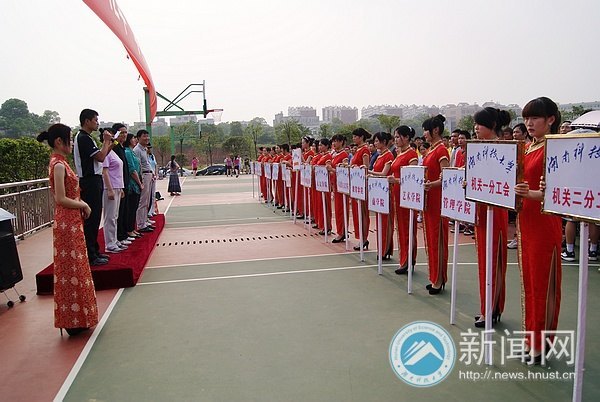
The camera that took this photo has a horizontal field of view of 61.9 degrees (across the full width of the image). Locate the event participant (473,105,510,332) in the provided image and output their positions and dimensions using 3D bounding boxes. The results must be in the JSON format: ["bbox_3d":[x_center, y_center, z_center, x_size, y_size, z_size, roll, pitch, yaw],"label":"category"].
[{"bbox_3d":[1.515,0.136,3.980,0.350,1.730,0.430,-3,5,-15],"label":"event participant"}]

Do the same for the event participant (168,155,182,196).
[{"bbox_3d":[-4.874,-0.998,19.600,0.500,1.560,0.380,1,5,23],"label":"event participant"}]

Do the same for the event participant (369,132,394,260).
[{"bbox_3d":[1.096,-0.069,6.650,0.360,1.690,0.440,-4,5,-20],"label":"event participant"}]

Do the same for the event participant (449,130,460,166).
[{"bbox_3d":[2.669,-0.365,8.638,0.300,1.730,0.470,-3,5,-18],"label":"event participant"}]

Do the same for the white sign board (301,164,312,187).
[{"bbox_3d":[0.126,-0.466,9.250,0.030,0.430,0.560,-3,5,-19],"label":"white sign board"}]

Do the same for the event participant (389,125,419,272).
[{"bbox_3d":[1.154,-0.009,5.640,0.380,1.650,0.440,-3,5,-18],"label":"event participant"}]

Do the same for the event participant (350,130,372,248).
[{"bbox_3d":[0.877,-0.179,7.232,0.330,1.720,0.430,-3,5,-18],"label":"event participant"}]

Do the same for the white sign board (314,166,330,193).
[{"bbox_3d":[0.337,-0.355,8.000,0.050,0.410,0.560,-4,5,-18],"label":"white sign board"}]

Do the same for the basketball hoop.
[{"bbox_3d":[-2.734,-2.766,16.200,0.580,0.440,0.460,-3,5,-12],"label":"basketball hoop"}]

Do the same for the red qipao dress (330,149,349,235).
[{"bbox_3d":[0.620,-0.112,7.812,0.270,1.350,0.400,-3,5,-18],"label":"red qipao dress"}]

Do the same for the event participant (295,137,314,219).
[{"bbox_3d":[0.089,-0.471,10.627,0.380,1.740,0.440,-3,5,-18],"label":"event participant"}]

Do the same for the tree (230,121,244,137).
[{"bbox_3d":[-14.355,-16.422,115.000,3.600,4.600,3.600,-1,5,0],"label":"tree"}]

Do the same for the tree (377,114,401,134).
[{"bbox_3d":[9.191,-6.491,52.000,2.500,4.900,2.500,-3,5,-12],"label":"tree"}]

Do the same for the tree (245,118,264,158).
[{"bbox_3d":[-4.544,-5.842,50.000,2.100,4.800,2.100,-3,5,-12],"label":"tree"}]

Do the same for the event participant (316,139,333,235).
[{"bbox_3d":[0.445,-0.264,9.100,0.360,1.730,0.440,-4,5,-20],"label":"event participant"}]

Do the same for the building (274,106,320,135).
[{"bbox_3d":[-1.648,-53.056,330.000,30.000,19.000,15.000,-1,5,9],"label":"building"}]

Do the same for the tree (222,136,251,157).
[{"bbox_3d":[-8.624,-6.383,68.000,3.800,4.700,3.800,-2,5,0],"label":"tree"}]

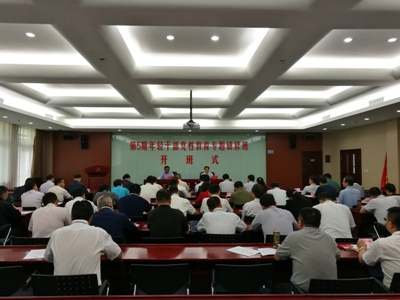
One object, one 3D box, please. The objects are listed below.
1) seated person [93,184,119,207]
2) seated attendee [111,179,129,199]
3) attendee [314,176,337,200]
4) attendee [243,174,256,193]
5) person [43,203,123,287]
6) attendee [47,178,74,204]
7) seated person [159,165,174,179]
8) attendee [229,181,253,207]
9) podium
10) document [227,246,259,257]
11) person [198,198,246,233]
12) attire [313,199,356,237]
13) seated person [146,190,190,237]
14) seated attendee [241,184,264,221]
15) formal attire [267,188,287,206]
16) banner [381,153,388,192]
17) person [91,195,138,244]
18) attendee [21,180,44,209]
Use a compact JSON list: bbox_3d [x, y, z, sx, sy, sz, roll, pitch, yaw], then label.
[{"bbox_3d":[-1.693,1.178,5.650,0.520,1.150,0.750,0,-2,-2],"label":"seated person"},{"bbox_3d":[-1.832,1.273,7.265,0.500,1.180,0.720,0,-2,-2],"label":"seated attendee"},{"bbox_3d":[3.008,1.250,7.459,0.540,1.240,0.740,0,-2,-8],"label":"attendee"},{"bbox_3d":[1.234,1.210,7.700,0.500,1.220,0.750,0,-2,-2],"label":"attendee"},{"bbox_3d":[-0.932,1.077,2.557,0.640,1.270,0.770,0,-2,1],"label":"person"},{"bbox_3d":[-2.580,1.132,5.750,0.520,1.250,0.750,-1,-2,16],"label":"attendee"},{"bbox_3d":[-1.112,1.190,10.286,0.540,1.280,0.740,0,-2,-2],"label":"seated person"},{"bbox_3d":[0.756,1.157,5.750,0.520,1.200,0.750,0,-2,-2],"label":"attendee"},{"bbox_3d":[-3.655,1.226,11.125,0.850,1.330,0.580,0,-2,-2],"label":"podium"},{"bbox_3d":[0.419,0.974,3.023,0.200,0.008,0.295,2,-3,-43],"label":"document"},{"bbox_3d":[0.252,1.162,3.795,0.620,1.180,0.750,0,-2,-2],"label":"person"},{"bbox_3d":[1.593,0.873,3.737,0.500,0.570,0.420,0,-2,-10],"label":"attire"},{"bbox_3d":[-0.377,1.063,3.620,0.540,1.250,0.750,0,-2,-2],"label":"seated person"},{"bbox_3d":[0.829,1.113,4.700,0.520,1.220,0.750,0,-2,-10],"label":"seated attendee"},{"bbox_3d":[1.509,1.046,6.094,0.500,0.640,0.420,0,-2,-2],"label":"formal attire"},{"bbox_3d":[5.400,0.621,9.107,0.250,1.270,0.250,-1,-2,28],"label":"banner"},{"bbox_3d":[-0.987,1.091,3.580,0.560,1.190,0.750,0,-2,8],"label":"person"},{"bbox_3d":[-3.166,1.207,5.981,0.540,1.230,0.760,0,-2,2],"label":"attendee"}]

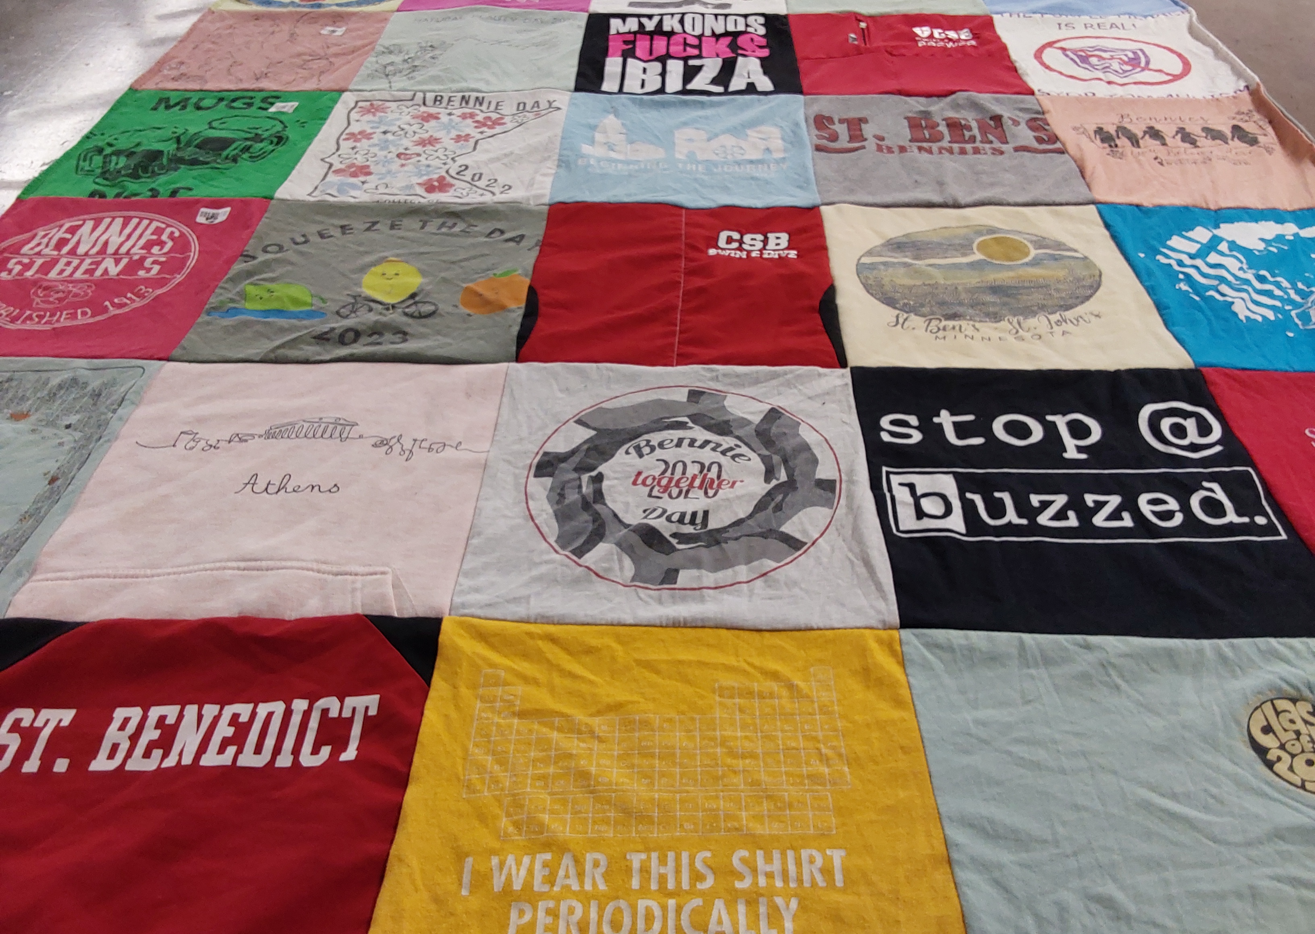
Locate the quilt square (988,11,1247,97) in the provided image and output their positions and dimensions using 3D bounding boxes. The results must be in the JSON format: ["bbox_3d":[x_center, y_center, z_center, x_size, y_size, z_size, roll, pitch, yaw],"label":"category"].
[{"bbox_3d":[0.714,-0.640,1.646,0.334,0.020,0.345,2,41,3],"label":"quilt square"}]

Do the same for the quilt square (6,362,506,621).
[{"bbox_3d":[-0.315,0.005,0.914,0.334,0.020,0.332,1,41,1],"label":"quilt square"}]

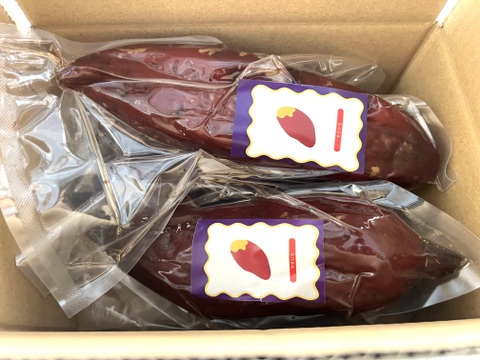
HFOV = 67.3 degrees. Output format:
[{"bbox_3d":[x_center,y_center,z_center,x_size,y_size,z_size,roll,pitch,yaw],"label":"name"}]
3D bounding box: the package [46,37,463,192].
[{"bbox_3d":[0.001,-0.038,0.211,0.228,0.058,0.068,11,75,5],"label":"package"}]

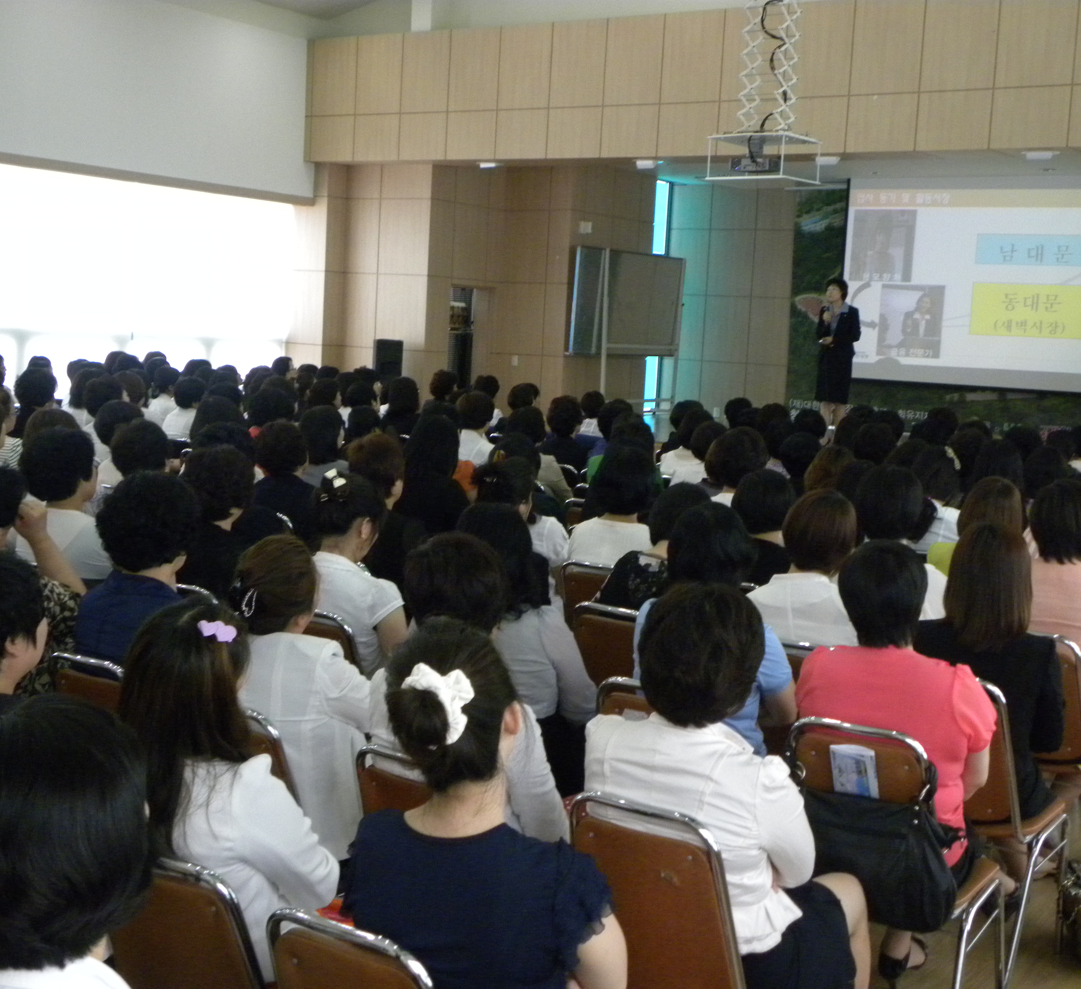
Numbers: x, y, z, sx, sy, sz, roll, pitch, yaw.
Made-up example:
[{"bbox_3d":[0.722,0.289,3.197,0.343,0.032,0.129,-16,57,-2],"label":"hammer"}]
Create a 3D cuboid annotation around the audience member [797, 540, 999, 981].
[{"bbox_3d":[0.934,0.741,4.217,0.500,1.280,0.720,6,7,28],"label":"audience member"}]

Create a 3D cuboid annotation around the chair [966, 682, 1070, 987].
[{"bbox_3d":[1.219,0.899,4.473,0.440,0.890,0.580,7,7,35],"label":"chair"}]

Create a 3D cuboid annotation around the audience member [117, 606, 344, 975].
[{"bbox_3d":[-0.521,0.807,2.919,0.470,1.280,0.720,7,7,34],"label":"audience member"}]

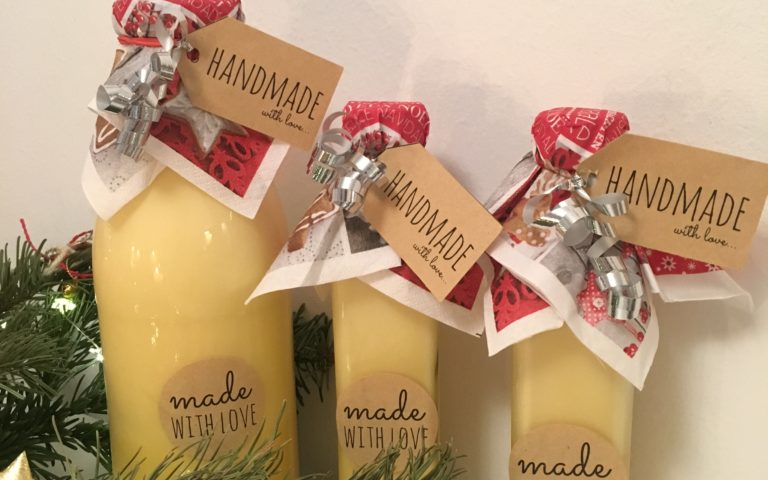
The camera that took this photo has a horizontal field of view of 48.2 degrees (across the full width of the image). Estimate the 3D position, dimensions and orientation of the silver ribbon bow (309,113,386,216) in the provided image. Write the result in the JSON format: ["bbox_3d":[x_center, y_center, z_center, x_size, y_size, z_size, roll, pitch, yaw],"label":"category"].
[{"bbox_3d":[-0.015,-0.031,0.344,0.032,0.040,0.028,1,12,8],"label":"silver ribbon bow"}]

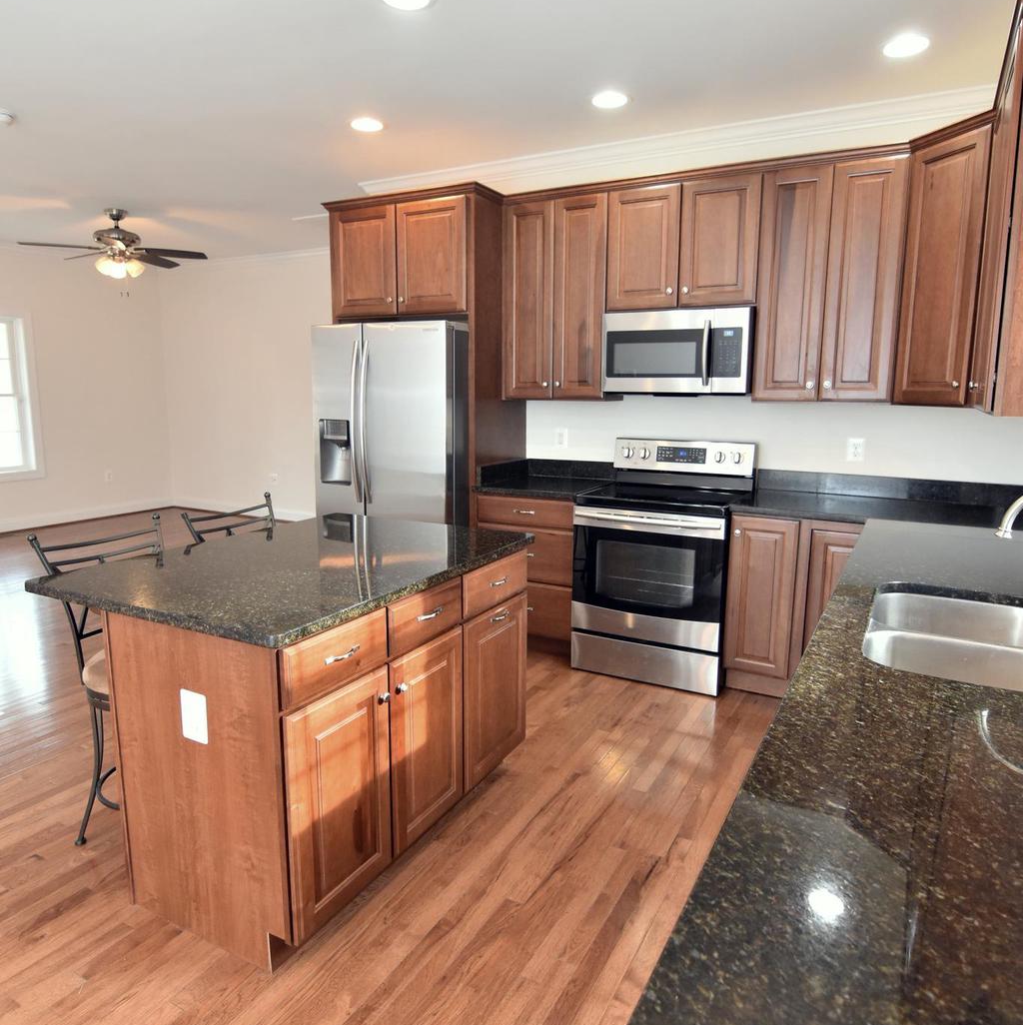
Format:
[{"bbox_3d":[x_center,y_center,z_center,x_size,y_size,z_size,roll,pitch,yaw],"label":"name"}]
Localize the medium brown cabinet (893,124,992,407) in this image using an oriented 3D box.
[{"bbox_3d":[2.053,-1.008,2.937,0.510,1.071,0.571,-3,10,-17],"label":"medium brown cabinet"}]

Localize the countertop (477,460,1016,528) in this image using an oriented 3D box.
[{"bbox_3d":[1.114,-0.118,3.539,2.608,0.138,0.653,5,11,27],"label":"countertop"}]

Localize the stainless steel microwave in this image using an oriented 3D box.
[{"bbox_3d":[0.900,-0.834,3.611,0.757,0.420,0.400,5,10,26],"label":"stainless steel microwave"}]

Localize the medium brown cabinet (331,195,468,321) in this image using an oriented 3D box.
[{"bbox_3d":[-0.496,-1.437,4.075,0.930,0.621,0.635,5,11,26],"label":"medium brown cabinet"}]

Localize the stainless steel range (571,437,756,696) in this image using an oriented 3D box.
[{"bbox_3d":[0.820,0.233,3.670,0.772,1.199,0.733,5,11,27],"label":"stainless steel range"}]

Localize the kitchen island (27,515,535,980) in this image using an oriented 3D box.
[{"bbox_3d":[-0.634,0.581,2.301,0.935,0.914,1.270,5,11,27],"label":"kitchen island"}]

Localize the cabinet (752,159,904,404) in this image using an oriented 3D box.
[{"bbox_3d":[1.522,-1.068,3.269,0.602,1.058,0.332,5,11,26],"label":"cabinet"}]

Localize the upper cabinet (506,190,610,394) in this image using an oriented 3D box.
[{"bbox_3d":[0.302,-1.176,3.880,0.608,1.048,0.332,5,11,26],"label":"upper cabinet"}]

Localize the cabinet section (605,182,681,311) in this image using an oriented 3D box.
[{"bbox_3d":[0.750,-1.365,3.633,0.381,0.604,0.330,5,11,27],"label":"cabinet section"}]

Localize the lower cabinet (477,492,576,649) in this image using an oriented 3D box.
[{"bbox_3d":[0.225,0.285,4.069,0.616,0.852,0.638,5,11,27],"label":"lower cabinet"}]

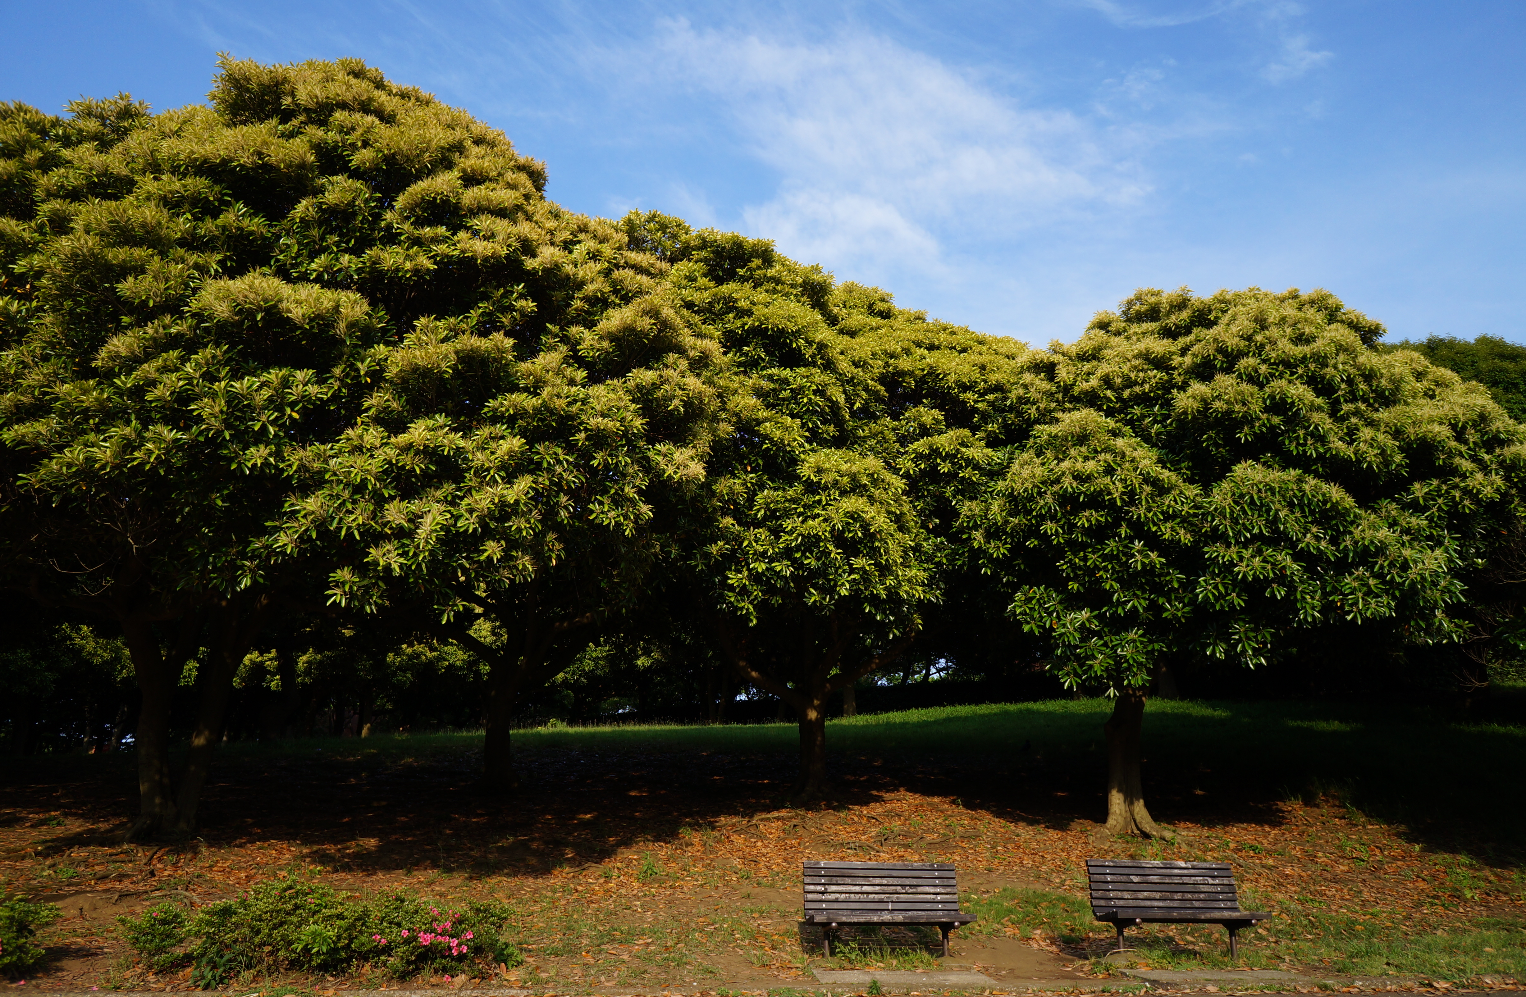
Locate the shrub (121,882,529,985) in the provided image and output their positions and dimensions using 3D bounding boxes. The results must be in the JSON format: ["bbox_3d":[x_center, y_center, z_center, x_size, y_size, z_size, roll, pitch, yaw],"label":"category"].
[{"bbox_3d":[-3.862,3.758,9.013,3.450,0.740,1.200,2,-15,-5],"label":"shrub"}]

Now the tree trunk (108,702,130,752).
[{"bbox_3d":[-19.128,6.801,30.201,0.531,1.449,0.452,1,-15,0],"label":"tree trunk"}]

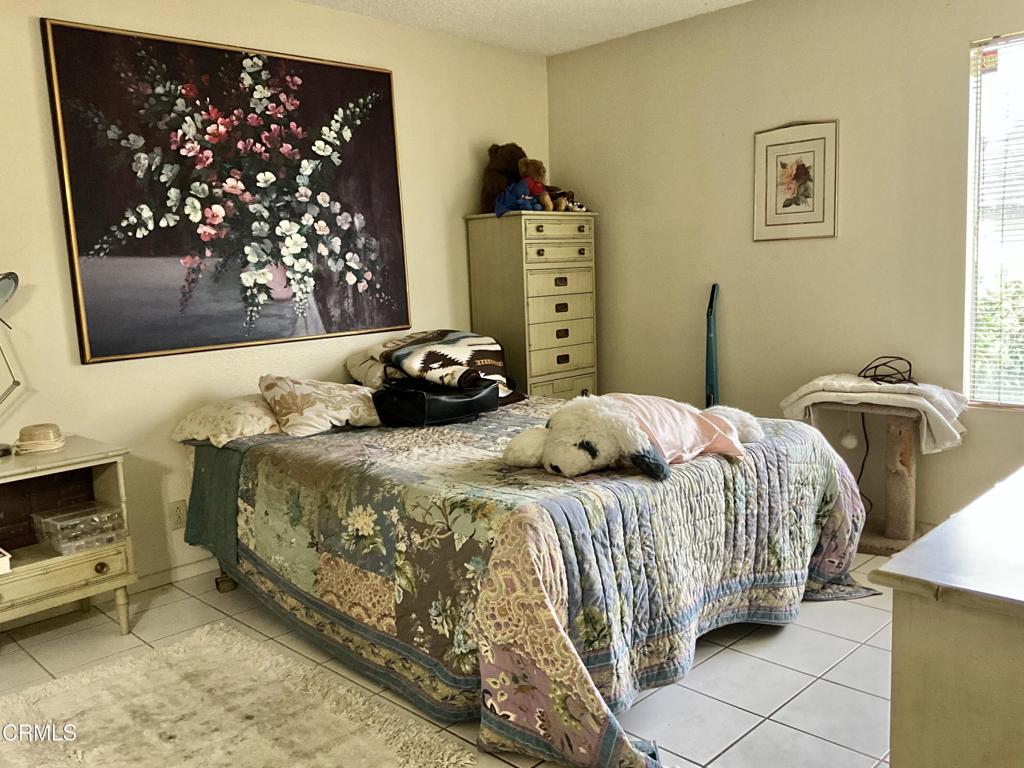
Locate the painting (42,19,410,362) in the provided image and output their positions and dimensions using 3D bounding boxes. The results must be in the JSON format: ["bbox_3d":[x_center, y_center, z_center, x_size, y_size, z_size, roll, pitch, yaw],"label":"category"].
[{"bbox_3d":[-1.102,-0.790,3.696,0.045,1.245,1.550,5,11,44],"label":"painting"}]

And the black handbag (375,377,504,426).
[{"bbox_3d":[-0.340,0.070,3.833,0.310,0.145,0.450,5,11,44],"label":"black handbag"}]

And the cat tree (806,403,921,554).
[{"bbox_3d":[1.576,0.380,3.667,0.460,0.620,0.380,5,11,44],"label":"cat tree"}]

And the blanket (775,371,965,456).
[{"bbox_3d":[1.526,0.103,3.639,0.740,0.250,0.390,5,11,44],"label":"blanket"}]

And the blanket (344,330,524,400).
[{"bbox_3d":[-0.357,-0.060,4.104,0.530,0.330,0.720,5,11,44],"label":"blanket"}]

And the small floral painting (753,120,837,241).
[{"bbox_3d":[1.305,-0.929,3.989,0.406,0.510,0.020,5,11,44],"label":"small floral painting"}]

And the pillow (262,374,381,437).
[{"bbox_3d":[-0.772,0.077,3.710,0.600,0.190,0.370,-7,9,-28],"label":"pillow"}]

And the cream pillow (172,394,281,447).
[{"bbox_3d":[-1.098,0.132,3.591,0.310,0.160,0.560,5,11,44],"label":"cream pillow"}]

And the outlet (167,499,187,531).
[{"bbox_3d":[-1.385,0.548,3.563,0.008,0.117,0.076,5,11,44],"label":"outlet"}]

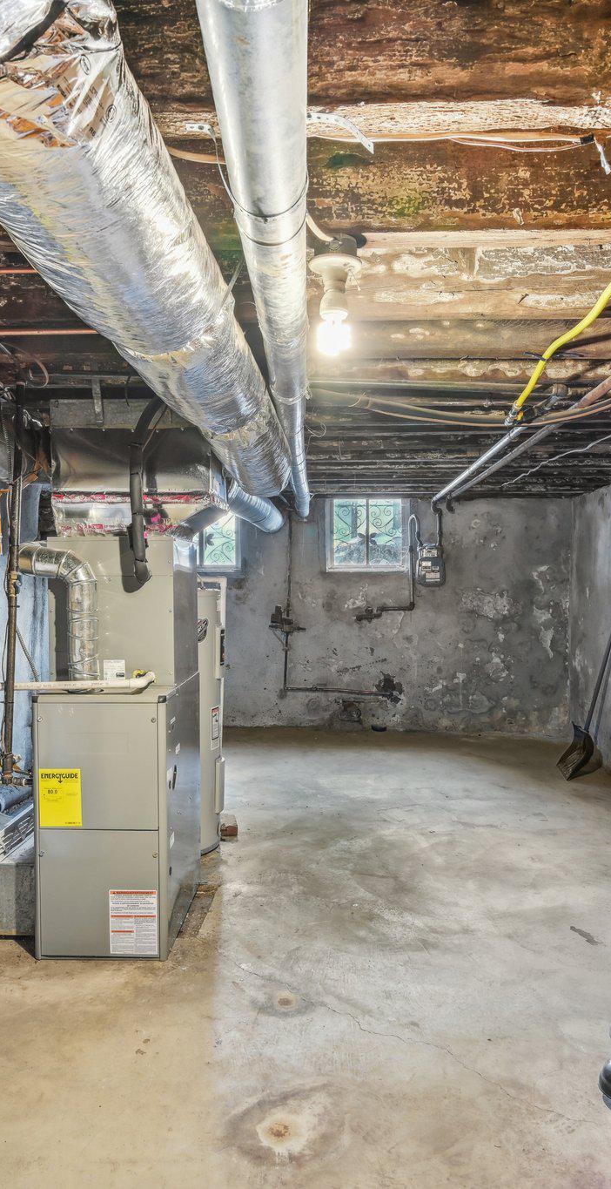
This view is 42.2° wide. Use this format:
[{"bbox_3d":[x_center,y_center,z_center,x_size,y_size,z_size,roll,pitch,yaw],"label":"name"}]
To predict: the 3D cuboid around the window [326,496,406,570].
[{"bbox_3d":[0.535,-0.517,6.850,0.700,0.650,0.100,0,0,0],"label":"window"}]

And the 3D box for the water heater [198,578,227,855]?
[{"bbox_3d":[-0.685,0.570,3.830,0.570,1.270,0.560,0,0,0],"label":"water heater"}]

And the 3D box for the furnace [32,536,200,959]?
[{"bbox_3d":[-0.664,0.500,2.965,0.445,1.400,0.720,0,0,-1],"label":"furnace"}]

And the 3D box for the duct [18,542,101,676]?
[{"bbox_3d":[-0.877,0.065,2.800,0.290,0.490,0.130,0,0,0],"label":"duct"}]

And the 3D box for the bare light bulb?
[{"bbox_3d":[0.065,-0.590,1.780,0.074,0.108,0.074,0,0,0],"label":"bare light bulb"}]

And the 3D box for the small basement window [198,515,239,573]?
[{"bbox_3d":[-0.900,-0.517,6.850,0.690,0.650,0.100,0,0,0],"label":"small basement window"}]

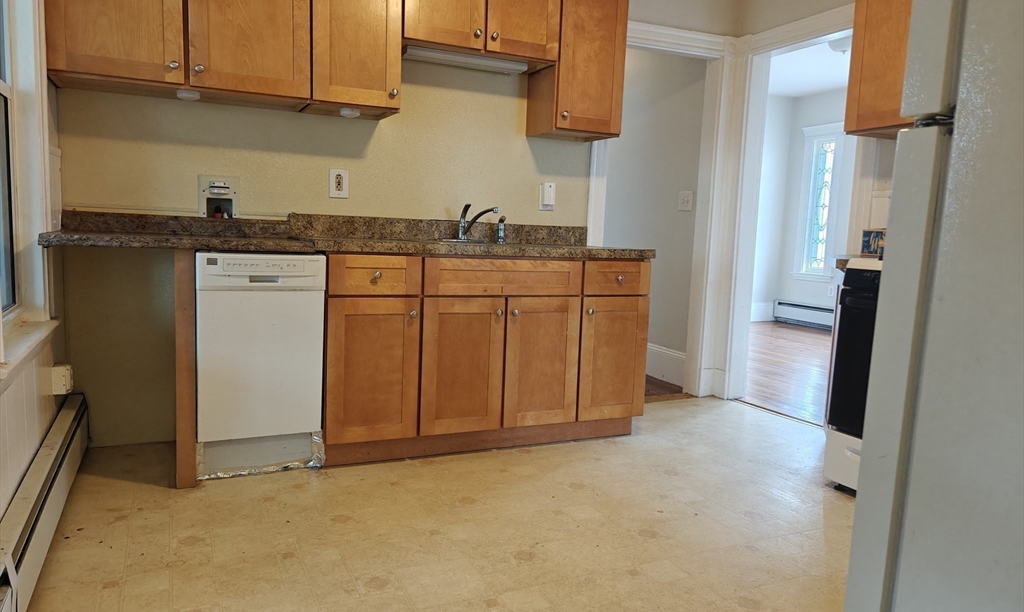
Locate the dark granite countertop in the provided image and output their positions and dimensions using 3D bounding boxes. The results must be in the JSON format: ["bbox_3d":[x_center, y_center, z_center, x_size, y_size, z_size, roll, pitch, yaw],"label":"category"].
[{"bbox_3d":[-0.573,-0.320,3.023,2.480,0.142,0.655,-1,8,-25],"label":"dark granite countertop"}]

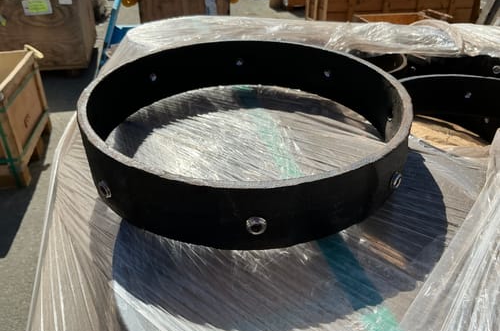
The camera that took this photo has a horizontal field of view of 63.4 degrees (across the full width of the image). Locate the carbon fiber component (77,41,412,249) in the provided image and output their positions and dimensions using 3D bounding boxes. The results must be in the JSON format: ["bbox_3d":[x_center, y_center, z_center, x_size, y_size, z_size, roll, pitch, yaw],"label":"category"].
[{"bbox_3d":[-0.007,-0.088,0.741,0.562,0.105,0.562,1,34,0],"label":"carbon fiber component"}]

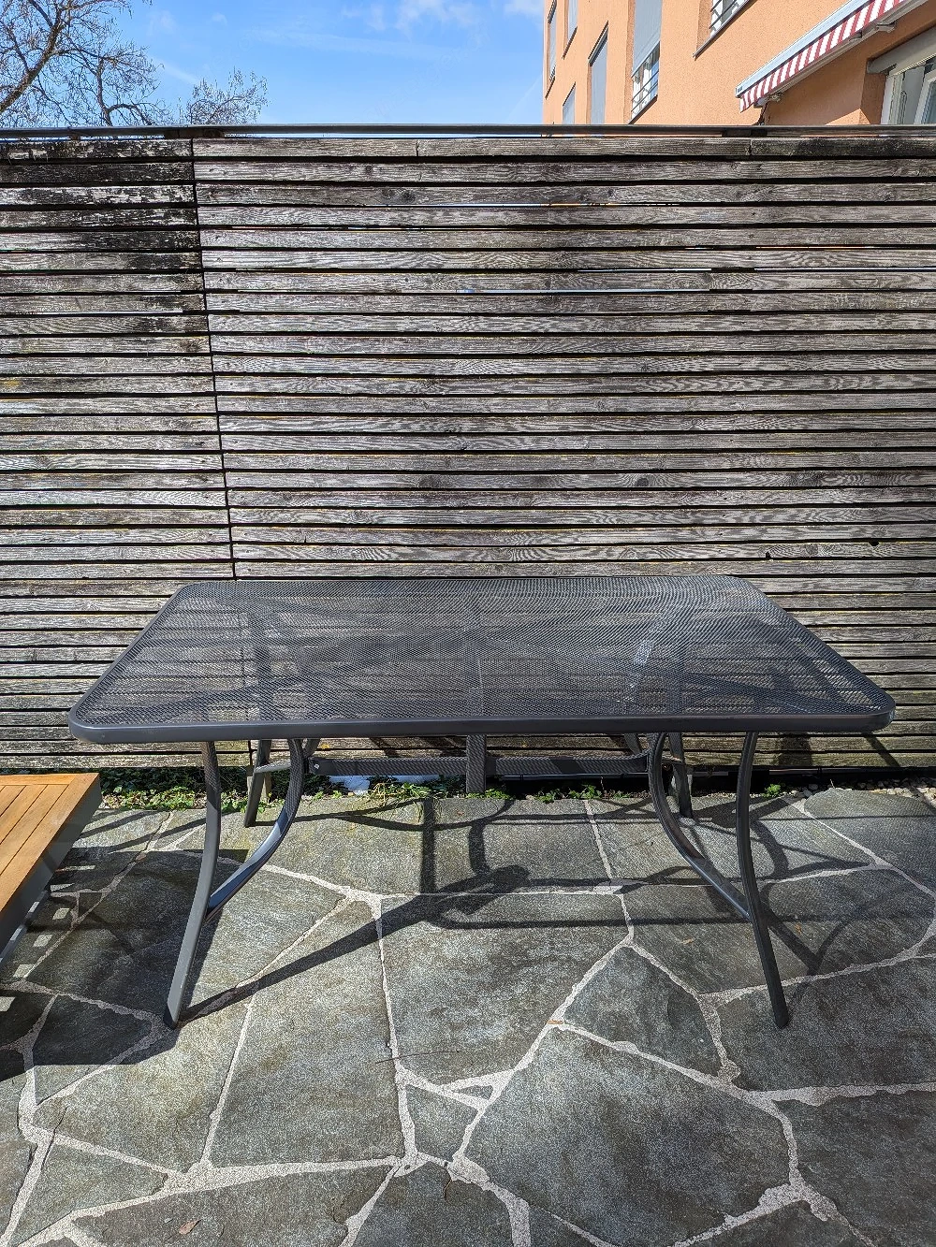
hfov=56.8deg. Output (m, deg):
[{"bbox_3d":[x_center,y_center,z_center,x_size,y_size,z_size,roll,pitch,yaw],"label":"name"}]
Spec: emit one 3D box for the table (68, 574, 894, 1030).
[{"bbox_3d":[0.023,0.367,2.056,1.510,0.727,0.882,-1,20,-3],"label":"table"}]

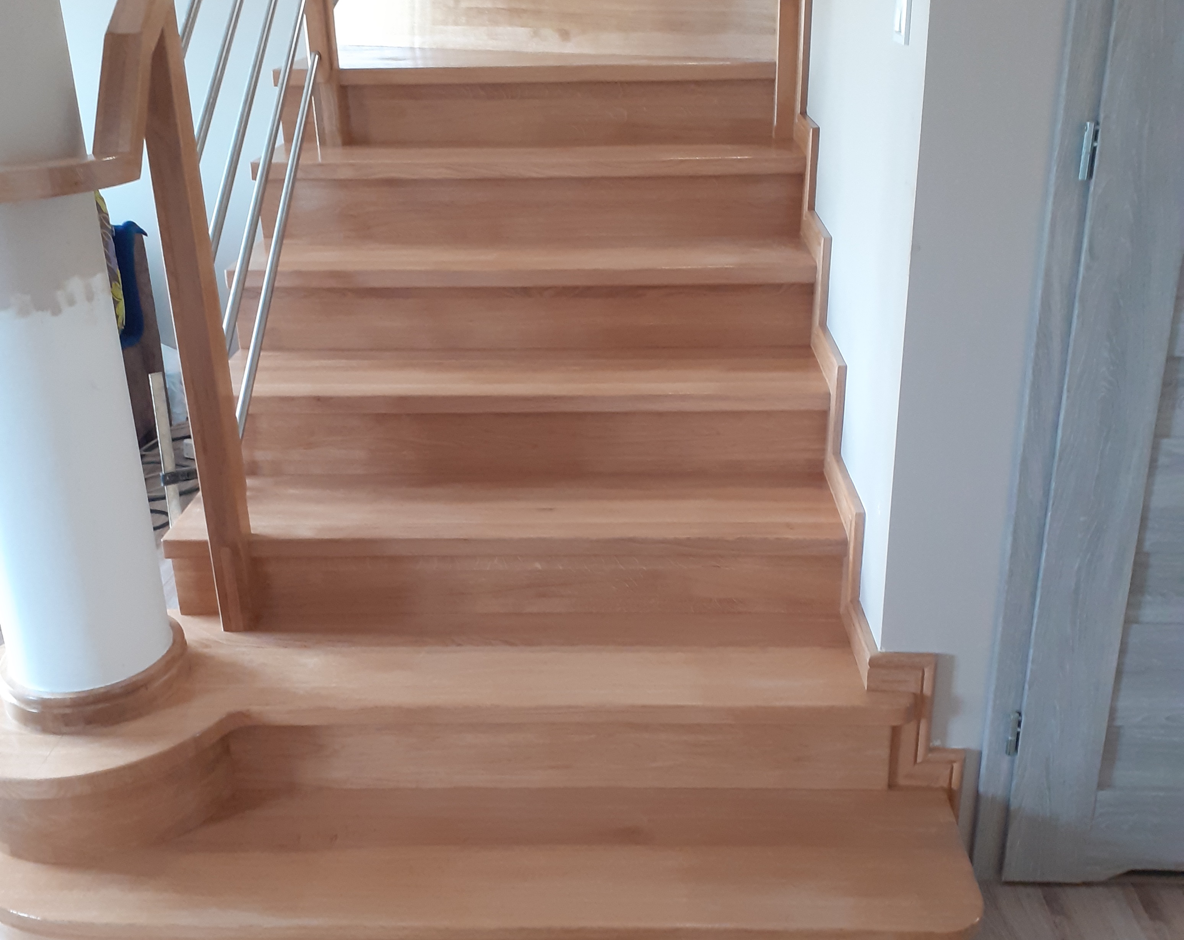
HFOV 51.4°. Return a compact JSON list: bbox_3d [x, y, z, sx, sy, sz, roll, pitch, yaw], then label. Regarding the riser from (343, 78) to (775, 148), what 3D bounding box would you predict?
[{"bbox_3d":[-0.143,-0.854,2.927,1.147,0.142,0.022,0,23,2],"label":"riser"}]

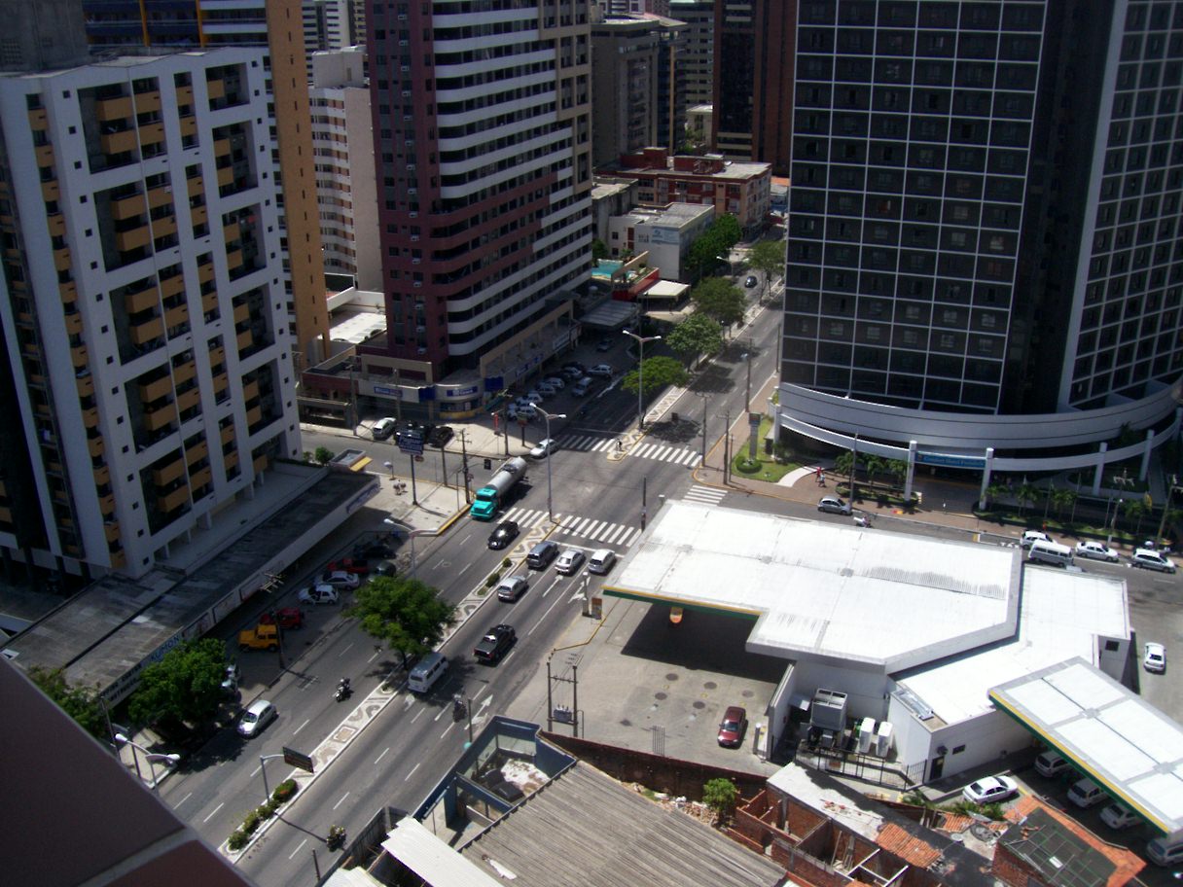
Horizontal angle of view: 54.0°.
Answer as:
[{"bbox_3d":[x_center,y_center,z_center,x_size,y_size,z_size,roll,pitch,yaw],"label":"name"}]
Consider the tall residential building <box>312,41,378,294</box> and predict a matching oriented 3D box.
[{"bbox_3d":[-42.739,-51.601,221.205,18.000,45.701,16.000,8,23,20],"label":"tall residential building"}]

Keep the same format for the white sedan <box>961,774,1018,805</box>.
[{"bbox_3d":[30.510,26.160,88.720,4.400,1.430,1.720,-9,24,-20],"label":"white sedan"}]

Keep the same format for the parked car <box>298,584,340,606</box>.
[{"bbox_3d":[-27.550,15.220,116.690,3.800,1.450,1.620,0,23,0],"label":"parked car"}]

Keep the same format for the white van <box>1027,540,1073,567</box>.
[{"bbox_3d":[46.824,11.155,118.612,4.500,2.000,1.740,9,25,21],"label":"white van"}]

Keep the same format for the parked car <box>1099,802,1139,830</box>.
[{"bbox_3d":[38.181,25.886,82.227,4.150,1.430,1.680,-10,23,-22],"label":"parked car"}]

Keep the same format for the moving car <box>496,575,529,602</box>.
[{"bbox_3d":[-7.546,14.002,113.895,1.700,1.520,4.150,7,23,20],"label":"moving car"}]

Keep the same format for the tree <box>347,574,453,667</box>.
[{"bbox_3d":[-16.243,16.048,100.112,9.300,8.400,9.300,0,23,0],"label":"tree"}]

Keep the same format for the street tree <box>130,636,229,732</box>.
[{"bbox_3d":[-33.870,20.490,95.400,9.200,8.200,9.800,9,25,21],"label":"street tree"}]

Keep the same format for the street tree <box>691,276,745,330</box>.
[{"bbox_3d":[20.374,-21.366,186.530,8.800,9.400,8.800,0,23,0],"label":"street tree"}]

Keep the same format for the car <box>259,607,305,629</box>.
[{"bbox_3d":[-28.857,16.305,108.495,3.750,1.780,1.700,0,22,2],"label":"car"}]

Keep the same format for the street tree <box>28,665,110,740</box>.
[{"bbox_3d":[-40.344,21.350,89.305,6.600,6.800,6.600,7,23,20],"label":"street tree"}]

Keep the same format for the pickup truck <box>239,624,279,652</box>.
[{"bbox_3d":[-31.070,18.270,108.790,4.000,1.950,1.850,0,23,0],"label":"pickup truck"}]

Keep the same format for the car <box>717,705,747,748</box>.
[{"bbox_3d":[11.257,22.524,93.066,1.680,1.440,4.300,6,24,16],"label":"car"}]

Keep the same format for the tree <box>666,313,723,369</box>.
[{"bbox_3d":[15.511,-15.289,177.200,8.200,8.891,8.200,-1,22,0],"label":"tree"}]

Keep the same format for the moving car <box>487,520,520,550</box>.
[{"bbox_3d":[-9.358,9.653,124.047,1.730,1.460,4.450,9,25,21],"label":"moving car"}]

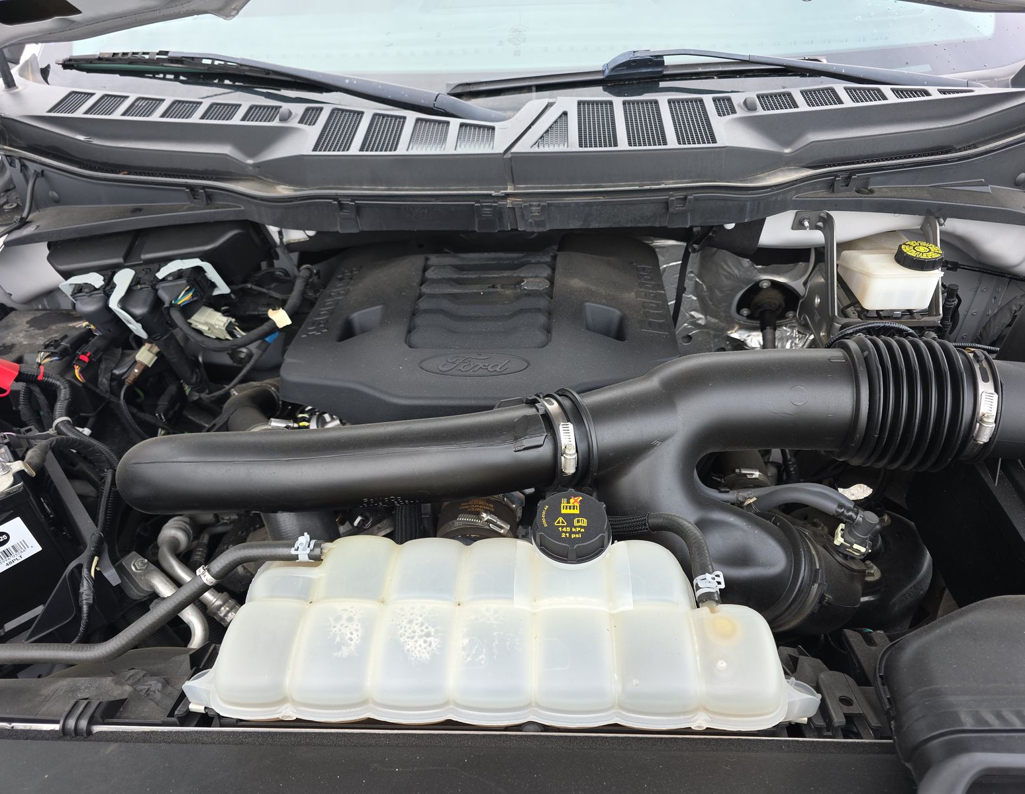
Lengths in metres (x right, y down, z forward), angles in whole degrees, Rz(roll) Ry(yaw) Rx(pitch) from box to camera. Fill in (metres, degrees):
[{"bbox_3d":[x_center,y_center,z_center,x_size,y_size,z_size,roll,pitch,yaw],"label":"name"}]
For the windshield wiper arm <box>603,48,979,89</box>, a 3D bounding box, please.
[{"bbox_3d":[0.416,-0.470,1.020,0.594,0.055,0.060,-3,38,-10],"label":"windshield wiper arm"}]

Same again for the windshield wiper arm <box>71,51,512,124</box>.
[{"bbox_3d":[-0.384,-0.473,1.065,0.800,0.060,0.080,12,40,17],"label":"windshield wiper arm"}]

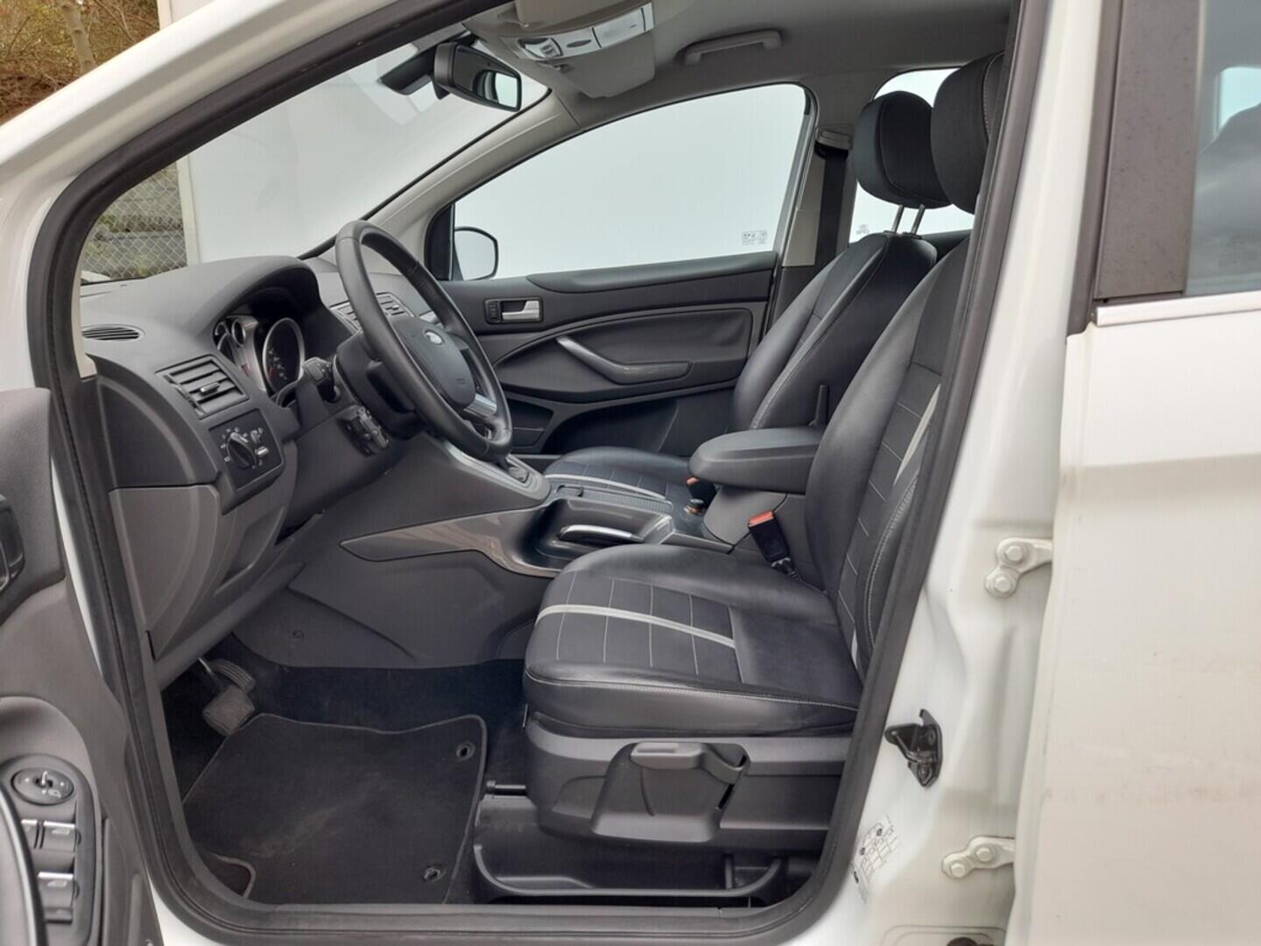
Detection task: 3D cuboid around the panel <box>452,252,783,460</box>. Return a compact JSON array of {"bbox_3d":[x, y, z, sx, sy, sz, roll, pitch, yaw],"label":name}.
[{"bbox_3d":[-0.066,-0.269,2.280,0.910,0.540,0.120,0,15,1],"label":"panel"}]

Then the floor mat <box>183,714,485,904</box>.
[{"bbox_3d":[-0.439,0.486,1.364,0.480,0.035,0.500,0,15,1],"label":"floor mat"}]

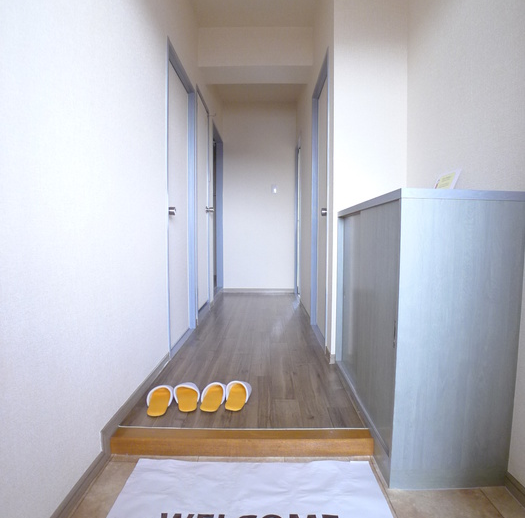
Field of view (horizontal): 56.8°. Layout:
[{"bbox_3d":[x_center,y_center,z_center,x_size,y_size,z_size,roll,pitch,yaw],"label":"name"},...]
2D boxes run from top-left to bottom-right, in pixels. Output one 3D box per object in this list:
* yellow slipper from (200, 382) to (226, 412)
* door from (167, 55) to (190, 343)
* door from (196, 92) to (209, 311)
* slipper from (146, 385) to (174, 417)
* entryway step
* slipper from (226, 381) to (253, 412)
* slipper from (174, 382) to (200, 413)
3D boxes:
[{"bbox_3d":[-0.201,0.568,2.050,0.100,0.068,0.250,0,3,5],"label":"yellow slipper"},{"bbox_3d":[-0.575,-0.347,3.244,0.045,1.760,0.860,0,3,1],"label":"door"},{"bbox_3d":[-0.529,-0.461,4.159,0.045,1.760,0.700,0,3,1],"label":"door"},{"bbox_3d":[-0.413,0.570,2.008,0.100,0.068,0.250,0,3,-2],"label":"slipper"},{"bbox_3d":[-0.070,0.647,1.724,0.910,0.060,0.088,0,3,1],"label":"entryway step"},{"bbox_3d":[-0.088,0.567,2.054,0.100,0.068,0.250,0,3,10],"label":"slipper"},{"bbox_3d":[-0.310,0.568,2.050,0.100,0.068,0.250,0,3,-6],"label":"slipper"}]

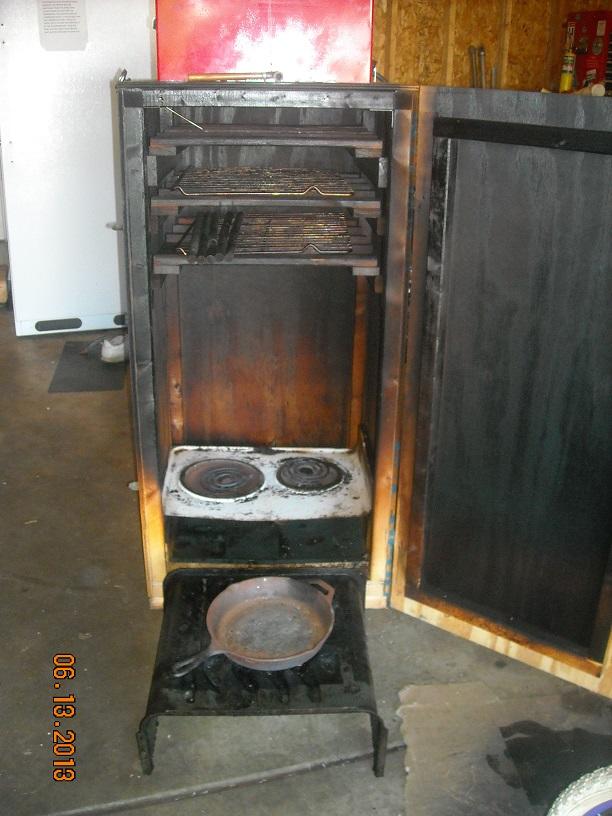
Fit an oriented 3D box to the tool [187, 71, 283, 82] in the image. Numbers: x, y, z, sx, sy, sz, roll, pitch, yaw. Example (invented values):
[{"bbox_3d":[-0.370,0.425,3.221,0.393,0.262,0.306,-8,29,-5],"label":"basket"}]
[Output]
[{"bbox_3d":[-0.165,-0.764,1.904,0.222,0.027,0.035,0,21,-3],"label":"tool"}]

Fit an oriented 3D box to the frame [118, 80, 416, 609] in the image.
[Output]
[{"bbox_3d":[-0.097,-0.178,2.169,0.607,1.240,0.610,0,21,-3],"label":"frame"}]

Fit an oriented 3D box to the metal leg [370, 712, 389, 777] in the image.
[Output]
[{"bbox_3d":[0.141,0.645,1.579,0.033,0.150,0.030,0,21,-3],"label":"metal leg"}]

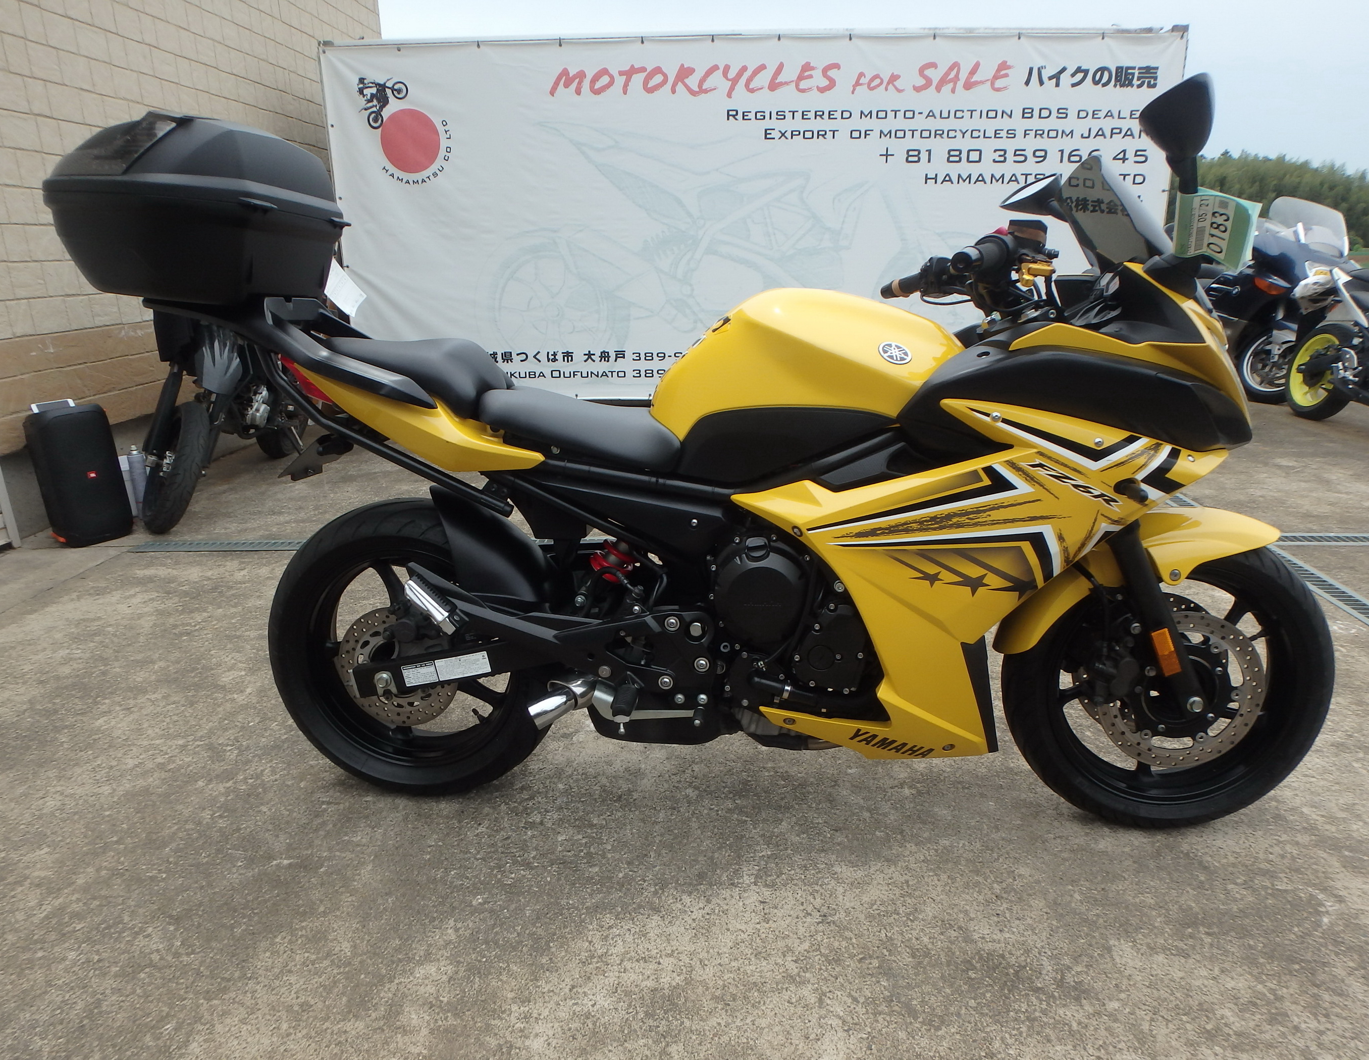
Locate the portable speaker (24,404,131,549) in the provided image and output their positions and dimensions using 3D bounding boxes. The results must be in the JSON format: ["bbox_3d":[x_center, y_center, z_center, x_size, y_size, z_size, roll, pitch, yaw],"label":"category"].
[{"bbox_3d":[-2.428,-0.218,3.449,0.232,0.497,0.250,12,21,38],"label":"portable speaker"}]

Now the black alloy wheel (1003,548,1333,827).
[{"bbox_3d":[0.899,0.282,1.604,0.600,0.600,0.122,0,10,1],"label":"black alloy wheel"}]

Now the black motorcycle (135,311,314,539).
[{"bbox_3d":[-2.204,-0.748,4.077,0.800,1.140,2.100,-2,17,-8],"label":"black motorcycle"}]

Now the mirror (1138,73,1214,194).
[{"bbox_3d":[0.663,-0.531,1.150,0.095,0.160,0.150,8,19,25],"label":"mirror"}]

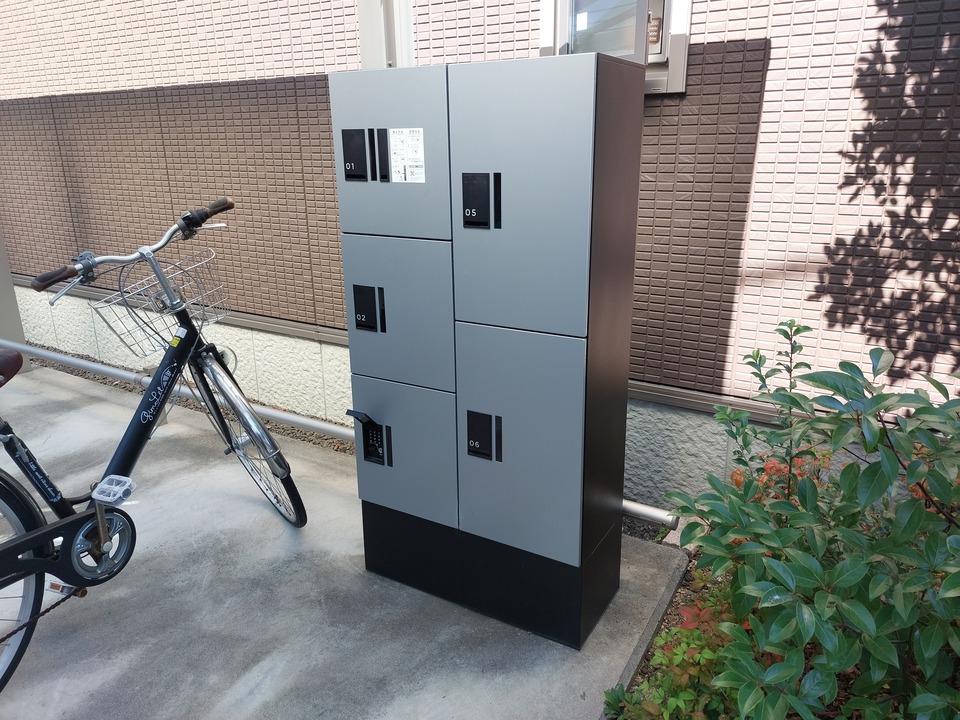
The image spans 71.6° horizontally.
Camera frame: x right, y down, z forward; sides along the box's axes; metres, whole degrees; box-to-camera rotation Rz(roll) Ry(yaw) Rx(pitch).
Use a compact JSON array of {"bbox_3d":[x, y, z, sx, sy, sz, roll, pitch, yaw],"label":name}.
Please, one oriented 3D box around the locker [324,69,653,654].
[{"bbox_3d":[0.016,-0.013,1.840,0.714,1.450,0.304,9,20,30],"label":"locker"}]

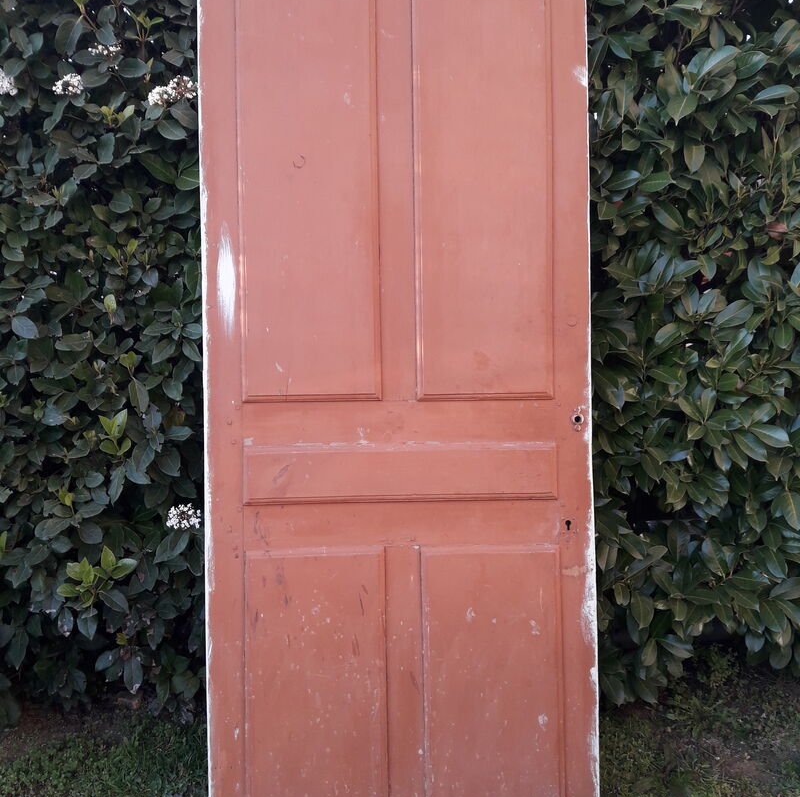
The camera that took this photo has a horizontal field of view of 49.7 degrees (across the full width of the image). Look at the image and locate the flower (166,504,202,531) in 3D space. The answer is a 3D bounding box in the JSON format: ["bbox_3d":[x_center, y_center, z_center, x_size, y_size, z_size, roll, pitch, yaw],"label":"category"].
[{"bbox_3d":[-0.524,0.290,2.100,0.085,0.066,0.065,-1,7,-3],"label":"flower"}]

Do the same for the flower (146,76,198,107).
[{"bbox_3d":[-0.508,-0.687,1.930,0.114,0.069,0.090,-1,7,-3],"label":"flower"}]

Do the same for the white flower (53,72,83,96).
[{"bbox_3d":[-0.784,-0.745,2.040,0.073,0.054,0.065,-1,7,-3],"label":"white flower"}]

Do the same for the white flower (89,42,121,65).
[{"bbox_3d":[-0.719,-0.840,2.100,0.075,0.056,0.065,-1,7,-3],"label":"white flower"}]

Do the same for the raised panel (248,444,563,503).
[{"bbox_3d":[0.004,0.161,1.860,0.674,0.125,0.020,-1,0,-3],"label":"raised panel"}]

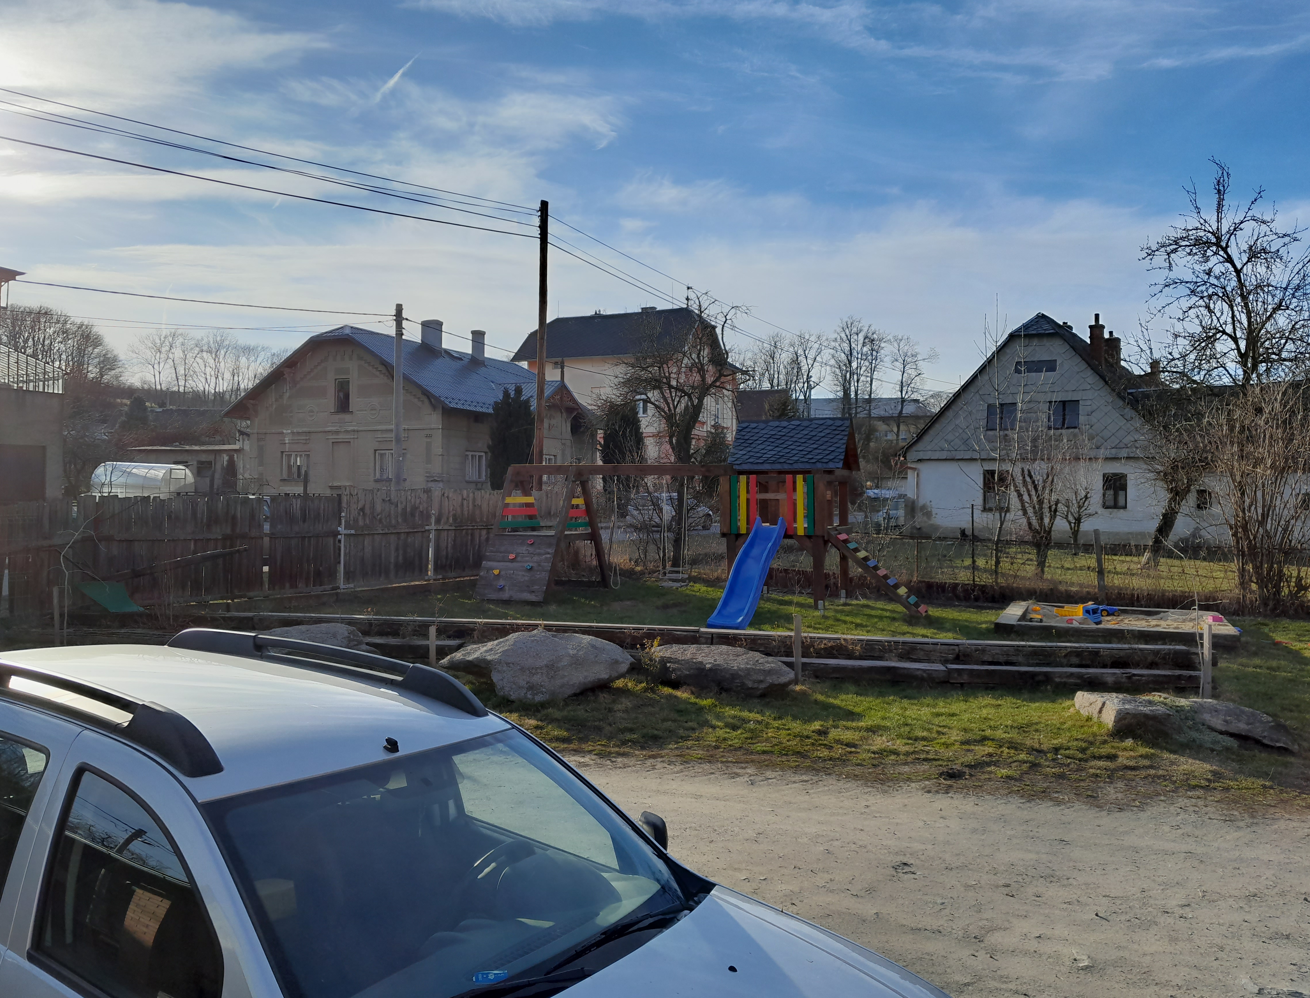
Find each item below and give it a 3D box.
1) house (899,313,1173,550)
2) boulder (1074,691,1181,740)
[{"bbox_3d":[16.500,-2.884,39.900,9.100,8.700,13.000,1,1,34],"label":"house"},{"bbox_3d":[4.600,2.059,9.700,0.900,0.340,0.850,1,0,18],"label":"boulder"}]

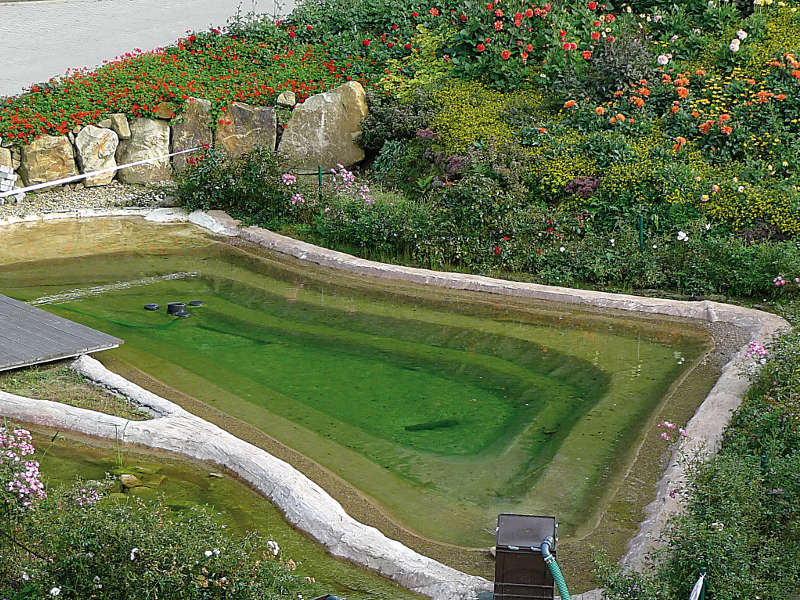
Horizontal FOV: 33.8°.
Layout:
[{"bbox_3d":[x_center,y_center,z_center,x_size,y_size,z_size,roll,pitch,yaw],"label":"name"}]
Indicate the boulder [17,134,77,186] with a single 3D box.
[{"bbox_3d":[-4.780,-1.901,17.900,0.752,0.602,0.620,-4,17,-13],"label":"boulder"}]

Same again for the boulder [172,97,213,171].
[{"bbox_3d":[-2.884,-2.269,18.300,0.488,1.077,0.550,-4,17,-13],"label":"boulder"}]

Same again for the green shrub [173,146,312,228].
[{"bbox_3d":[-1.903,-1.396,16.200,1.647,0.880,1.100,0,16,0],"label":"green shrub"}]

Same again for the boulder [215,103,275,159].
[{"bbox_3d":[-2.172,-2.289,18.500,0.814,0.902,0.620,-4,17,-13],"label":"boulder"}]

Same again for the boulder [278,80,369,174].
[{"bbox_3d":[-1.095,-2.488,18.800,1.209,1.211,0.800,-4,17,-13],"label":"boulder"}]

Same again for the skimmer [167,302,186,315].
[{"bbox_3d":[-2.188,0.083,12.900,0.190,0.120,0.190,0,16,0],"label":"skimmer"}]

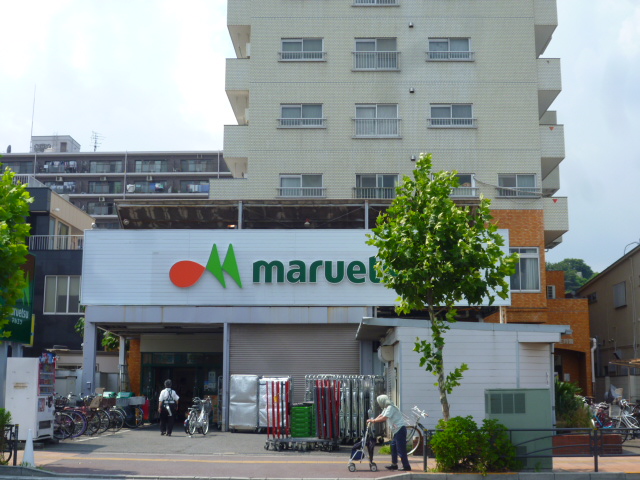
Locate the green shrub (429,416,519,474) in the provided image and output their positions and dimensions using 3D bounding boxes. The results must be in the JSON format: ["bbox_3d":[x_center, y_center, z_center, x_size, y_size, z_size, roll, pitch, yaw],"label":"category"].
[{"bbox_3d":[2.803,3.650,15.866,1.580,1.060,1.100,0,-9,0],"label":"green shrub"}]

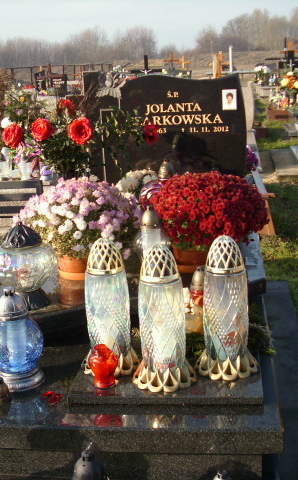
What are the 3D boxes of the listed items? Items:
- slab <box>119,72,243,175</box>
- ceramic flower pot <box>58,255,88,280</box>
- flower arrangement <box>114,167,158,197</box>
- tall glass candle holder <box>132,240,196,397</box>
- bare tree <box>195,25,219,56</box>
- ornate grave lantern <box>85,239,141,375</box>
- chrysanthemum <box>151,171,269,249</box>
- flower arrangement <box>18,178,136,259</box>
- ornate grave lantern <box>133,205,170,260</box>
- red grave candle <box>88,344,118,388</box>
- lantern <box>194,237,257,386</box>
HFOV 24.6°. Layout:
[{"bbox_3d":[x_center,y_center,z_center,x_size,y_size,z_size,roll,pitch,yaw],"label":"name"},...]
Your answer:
[{"bbox_3d":[0.139,-0.457,3.429,0.691,0.724,0.100,-1,14,7],"label":"slab"},{"bbox_3d":[-0.279,0.077,2.682,0.156,0.130,0.156,-3,14,1],"label":"ceramic flower pot"},{"bbox_3d":[-0.061,-0.251,3.333,0.240,0.220,0.220,0,15,7],"label":"flower arrangement"},{"bbox_3d":[0.035,0.207,1.946,0.184,0.403,0.184,-1,14,8],"label":"tall glass candle holder"},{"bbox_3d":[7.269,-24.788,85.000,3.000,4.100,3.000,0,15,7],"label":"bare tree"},{"bbox_3d":[-0.112,0.179,1.924,0.161,0.374,0.161,0,15,7],"label":"ornate grave lantern"},{"bbox_3d":[0.214,-0.089,2.529,0.430,0.300,0.400,0,15,7],"label":"chrysanthemum"},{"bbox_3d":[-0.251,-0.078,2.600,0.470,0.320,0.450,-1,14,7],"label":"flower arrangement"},{"bbox_3d":[0.015,0.006,2.449,0.141,0.261,0.141,0,15,7],"label":"ornate grave lantern"},{"bbox_3d":[-0.133,0.347,1.902,0.082,0.117,0.082,-1,14,7],"label":"red grave candle"},{"bbox_3d":[0.233,0.192,2.048,0.188,0.417,0.188,0,15,7],"label":"lantern"}]

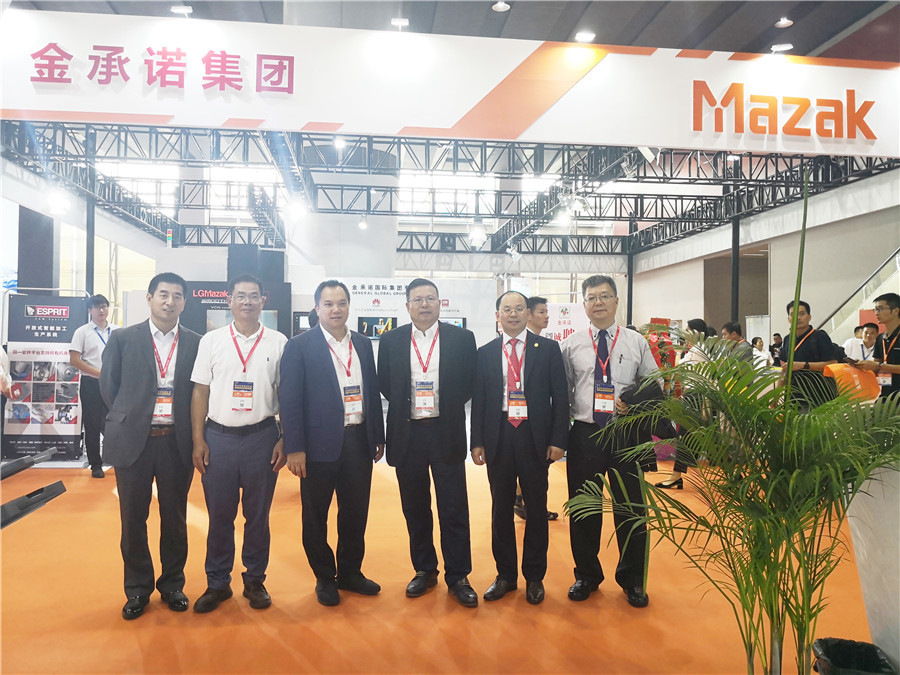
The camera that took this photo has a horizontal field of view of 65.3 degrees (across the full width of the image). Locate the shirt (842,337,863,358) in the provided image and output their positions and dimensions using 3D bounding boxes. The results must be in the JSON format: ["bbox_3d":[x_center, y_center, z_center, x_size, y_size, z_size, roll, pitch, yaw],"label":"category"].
[{"bbox_3d":[4.948,0.311,8.400,0.480,0.600,0.280,1,-1,-25],"label":"shirt"}]

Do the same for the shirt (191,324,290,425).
[{"bbox_3d":[-1.119,0.199,3.730,0.500,0.560,0.280,1,-1,-20],"label":"shirt"}]

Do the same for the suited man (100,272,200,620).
[{"bbox_3d":[-1.579,0.519,3.700,0.510,1.720,0.360,1,-1,-30],"label":"suited man"}]

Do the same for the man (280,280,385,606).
[{"bbox_3d":[-0.641,0.538,3.830,0.530,1.700,0.370,1,-1,-25],"label":"man"}]

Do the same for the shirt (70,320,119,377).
[{"bbox_3d":[-3.480,0.119,6.950,0.500,0.570,0.280,1,-1,-38],"label":"shirt"}]

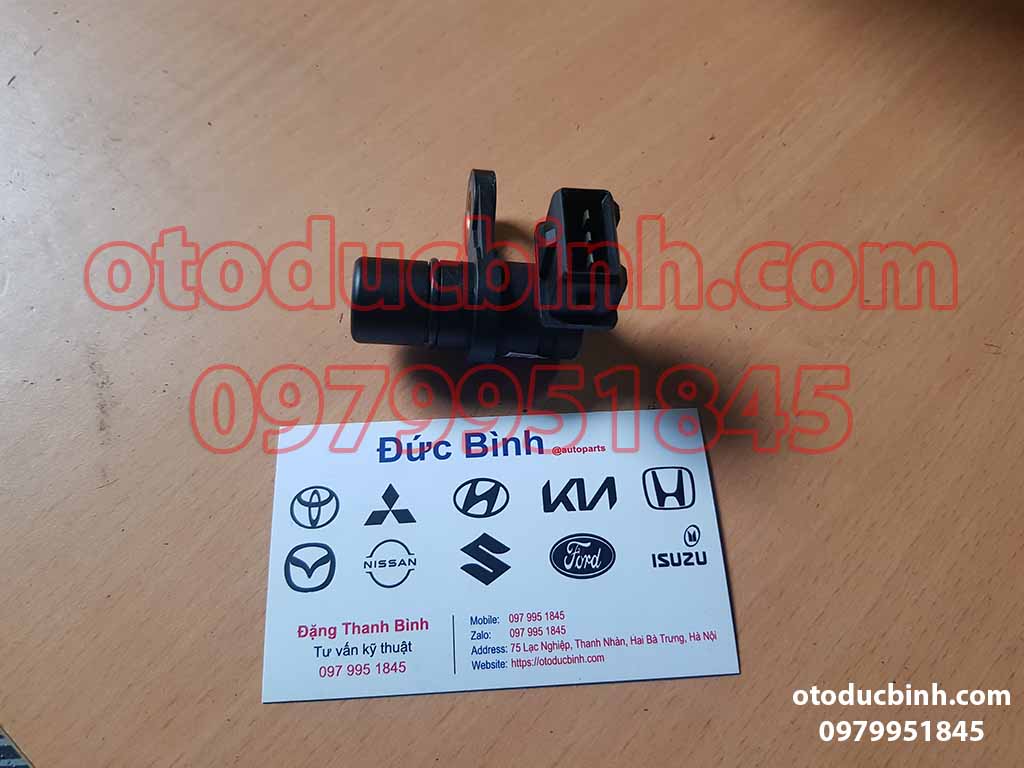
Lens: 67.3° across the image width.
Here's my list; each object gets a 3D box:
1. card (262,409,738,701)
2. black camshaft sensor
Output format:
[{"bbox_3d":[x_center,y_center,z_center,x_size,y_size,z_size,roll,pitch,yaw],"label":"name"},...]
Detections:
[{"bbox_3d":[-0.003,0.032,0.155,0.090,0.001,0.054,-2,67,-3],"label":"card"},{"bbox_3d":[-0.007,-0.029,0.161,0.053,0.035,0.045,-1,67,-7],"label":"black camshaft sensor"}]

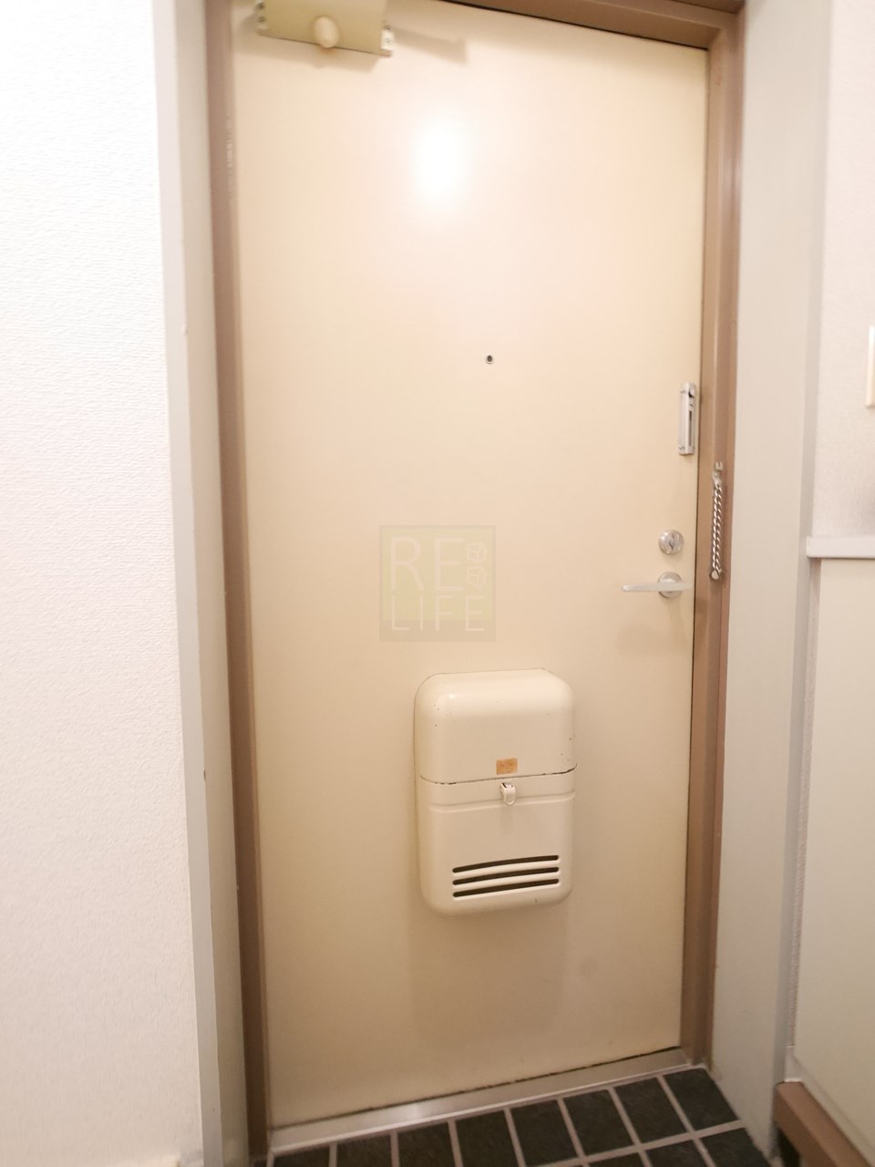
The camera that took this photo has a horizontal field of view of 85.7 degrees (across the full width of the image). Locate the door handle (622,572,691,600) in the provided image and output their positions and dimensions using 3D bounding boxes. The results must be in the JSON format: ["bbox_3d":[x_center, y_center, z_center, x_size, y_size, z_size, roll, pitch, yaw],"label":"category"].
[{"bbox_3d":[0.387,0.006,0.843,0.147,0.049,0.056,-1,4,-9],"label":"door handle"}]

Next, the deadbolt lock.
[{"bbox_3d":[0.433,-0.075,0.862,0.047,0.047,0.023,-1,4,-9],"label":"deadbolt lock"}]

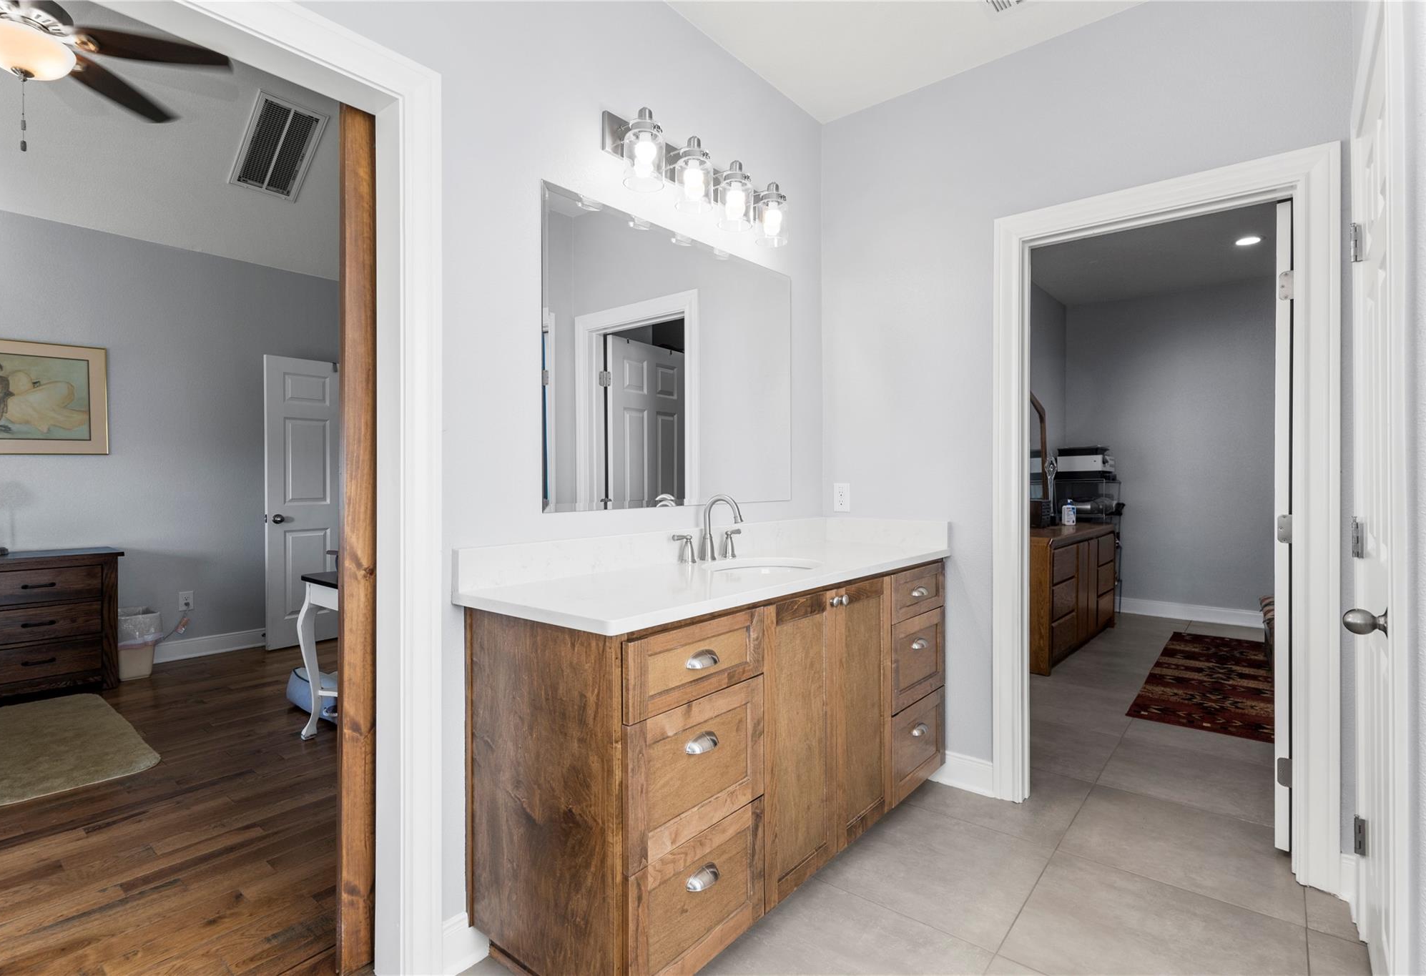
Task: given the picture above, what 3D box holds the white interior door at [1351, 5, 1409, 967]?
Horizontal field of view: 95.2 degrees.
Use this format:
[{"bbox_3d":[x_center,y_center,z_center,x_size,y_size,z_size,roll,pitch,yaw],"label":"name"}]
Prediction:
[{"bbox_3d":[1.490,0.154,1.443,0.050,2.040,0.637,1,1,43],"label":"white interior door"}]

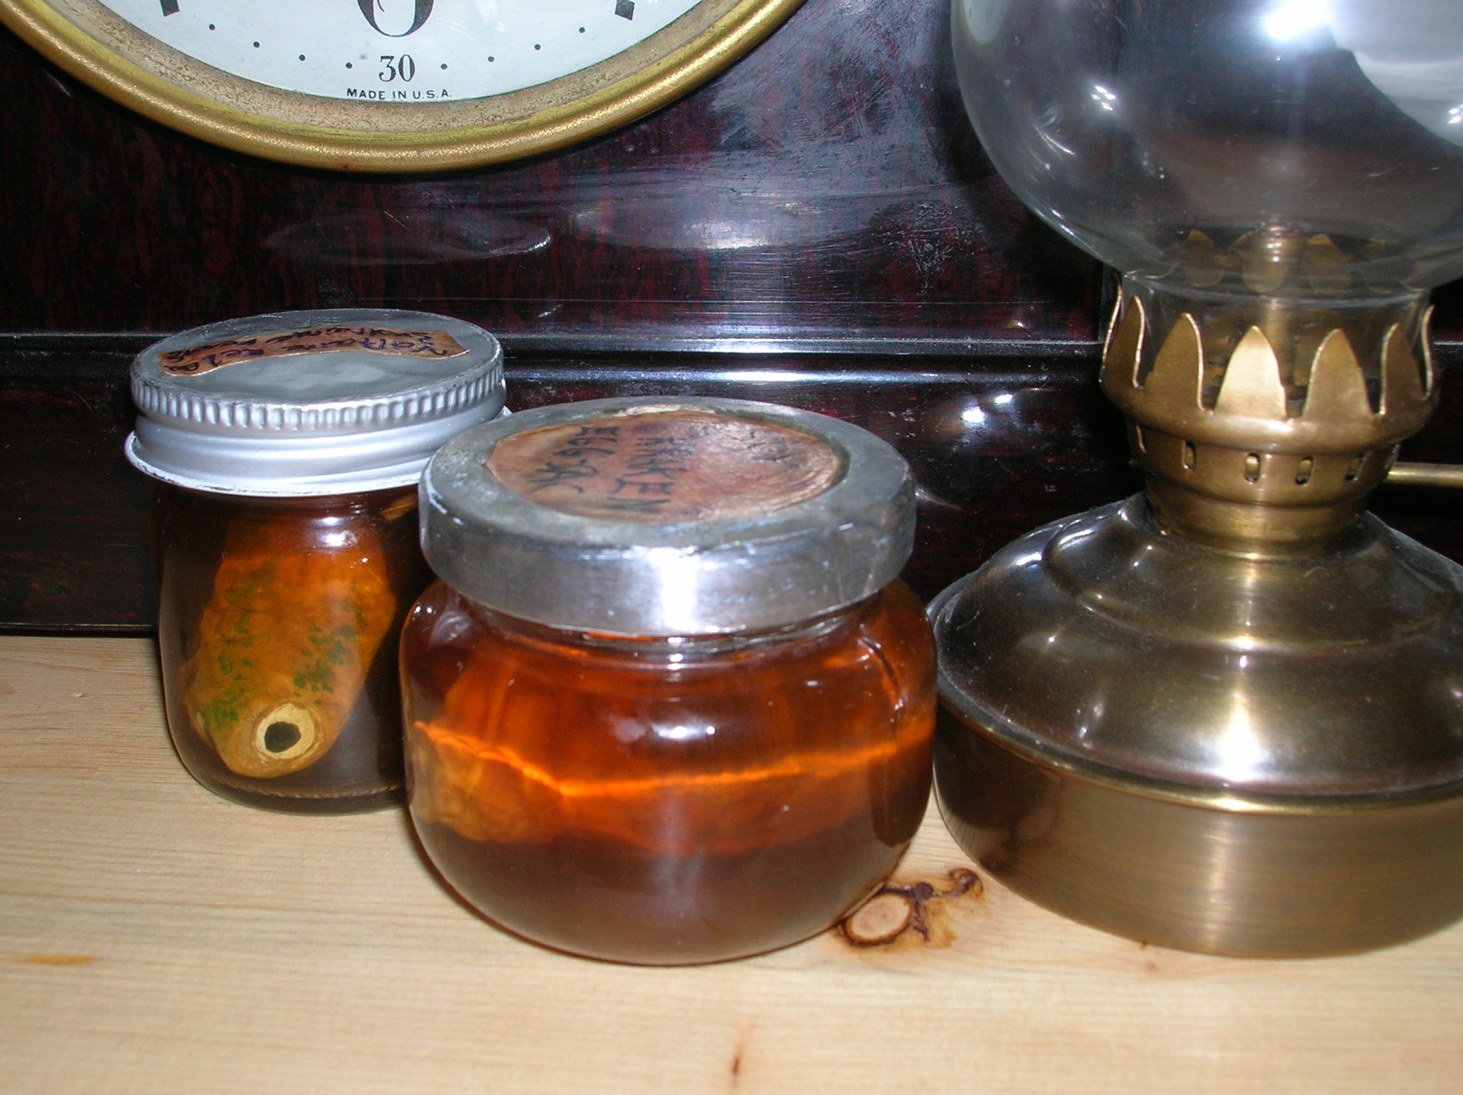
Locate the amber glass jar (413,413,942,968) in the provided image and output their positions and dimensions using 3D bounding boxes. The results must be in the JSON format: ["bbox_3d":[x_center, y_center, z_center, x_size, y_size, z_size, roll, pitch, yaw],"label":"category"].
[{"bbox_3d":[-0.007,0.015,0.227,0.062,0.052,0.062,0,21,0],"label":"amber glass jar"}]

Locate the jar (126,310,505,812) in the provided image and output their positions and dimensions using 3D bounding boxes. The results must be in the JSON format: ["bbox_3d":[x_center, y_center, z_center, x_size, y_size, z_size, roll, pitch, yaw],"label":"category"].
[{"bbox_3d":[-0.052,0.002,0.256,0.049,0.057,0.049,0,21,0],"label":"jar"}]

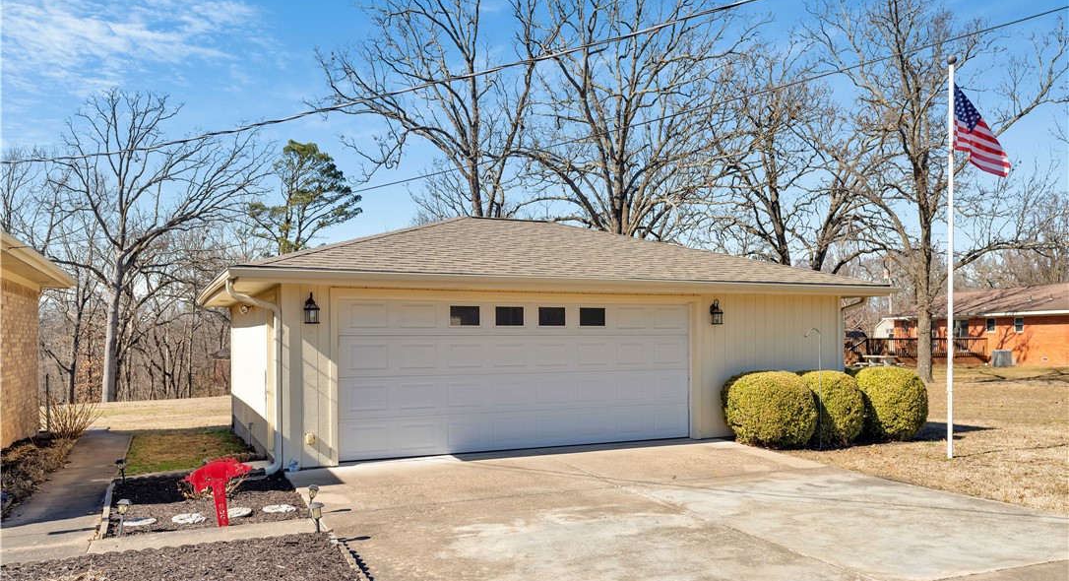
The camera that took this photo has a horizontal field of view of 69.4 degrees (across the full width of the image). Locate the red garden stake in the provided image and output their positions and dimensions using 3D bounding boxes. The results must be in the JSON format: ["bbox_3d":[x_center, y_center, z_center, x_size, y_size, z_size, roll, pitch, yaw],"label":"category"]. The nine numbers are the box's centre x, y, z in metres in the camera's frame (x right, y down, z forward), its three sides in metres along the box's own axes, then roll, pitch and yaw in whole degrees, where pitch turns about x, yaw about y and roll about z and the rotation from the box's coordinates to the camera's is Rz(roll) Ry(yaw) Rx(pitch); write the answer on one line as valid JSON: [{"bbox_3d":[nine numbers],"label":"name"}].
[{"bbox_3d":[-2.820,1.800,6.920,0.590,0.600,0.030,-1,-3,-23],"label":"red garden stake"}]

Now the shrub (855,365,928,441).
[{"bbox_3d":[5.777,1.800,12.500,1.180,1.160,1.180,1,-3,-24],"label":"shrub"}]

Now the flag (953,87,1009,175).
[{"bbox_3d":[6.040,-2.160,10.420,0.780,1.250,0.300,0,-2,9],"label":"flag"}]

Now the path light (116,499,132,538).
[{"bbox_3d":[-3.500,1.940,6.600,0.135,0.335,0.135,1,-3,-24],"label":"path light"}]

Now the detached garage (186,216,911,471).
[{"bbox_3d":[-0.380,0.570,14.950,10.700,3.900,8.650,1,-3,-24],"label":"detached garage"}]

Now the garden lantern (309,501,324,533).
[{"bbox_3d":[-1.895,1.965,6.710,0.125,0.265,0.125,1,-3,-24],"label":"garden lantern"}]

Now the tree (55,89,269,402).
[{"bbox_3d":[-13.000,-1.600,27.000,7.500,11.000,7.200,1,-3,-24],"label":"tree"}]

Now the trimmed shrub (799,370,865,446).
[{"bbox_3d":[4.546,1.780,11.900,1.180,1.140,1.180,1,-3,-24],"label":"trimmed shrub"}]

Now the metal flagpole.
[{"bbox_3d":[5.646,-0.420,10.500,0.135,5.480,0.135,1,-3,-24],"label":"metal flagpole"}]

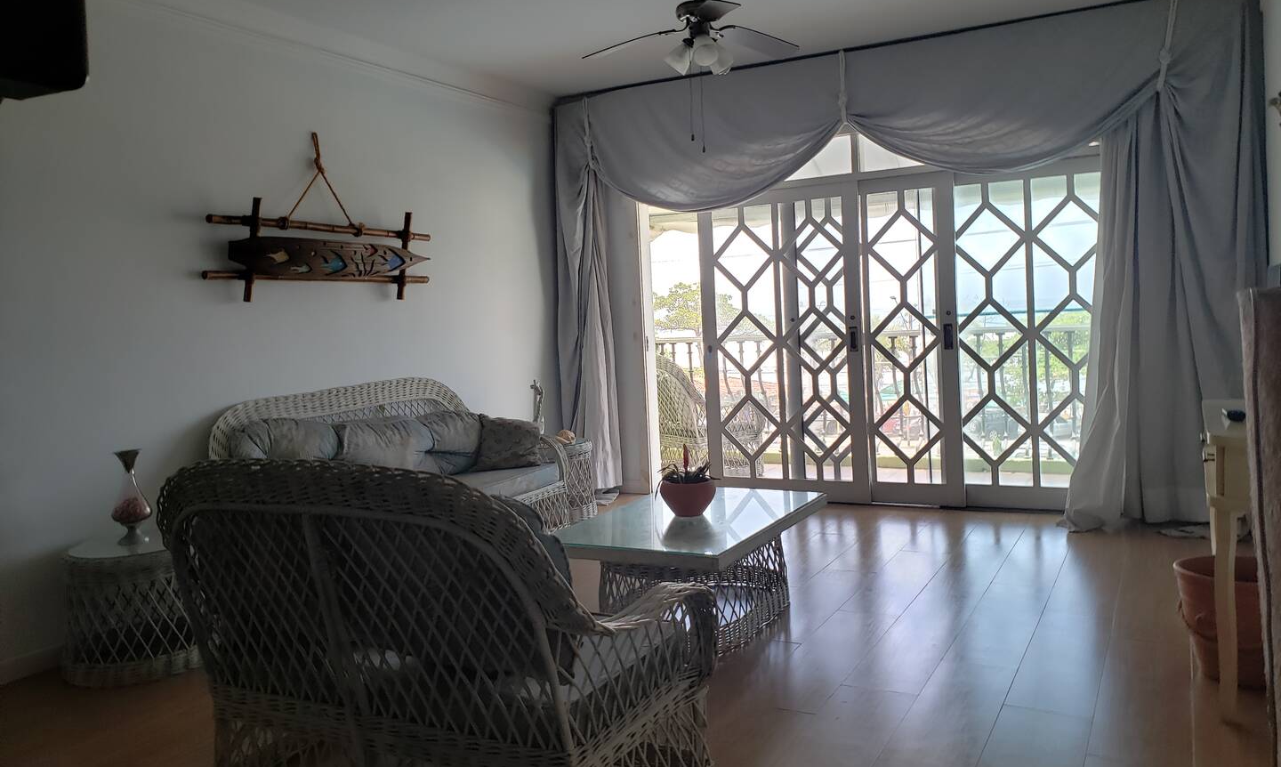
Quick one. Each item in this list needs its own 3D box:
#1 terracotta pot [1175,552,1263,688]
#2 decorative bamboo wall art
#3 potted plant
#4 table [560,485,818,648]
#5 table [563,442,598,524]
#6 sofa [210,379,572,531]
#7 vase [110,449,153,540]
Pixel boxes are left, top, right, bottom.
[{"bbox_3d":[1.943,0.776,3.130,0.353,0.358,0.353,-1,5,29],"label":"terracotta pot"},{"bbox_3d":[-1.619,-0.875,5.068,0.077,0.870,1.549,-1,5,29],"label":"decorative bamboo wall art"},{"bbox_3d":[0.192,0.397,3.995,0.234,0.291,0.234,-3,4,0],"label":"potted plant"},{"bbox_3d":[0.216,0.762,3.990,0.800,0.440,1.171,-1,5,29],"label":"table"},{"bbox_3d":[-0.585,0.629,6.247,0.589,0.461,0.589,-1,5,29],"label":"table"},{"bbox_3d":[-1.258,0.495,4.991,0.755,0.980,2.086,-1,5,29],"label":"sofa"},{"bbox_3d":[-2.115,0.461,3.980,0.166,0.384,0.166,-1,5,29],"label":"vase"}]

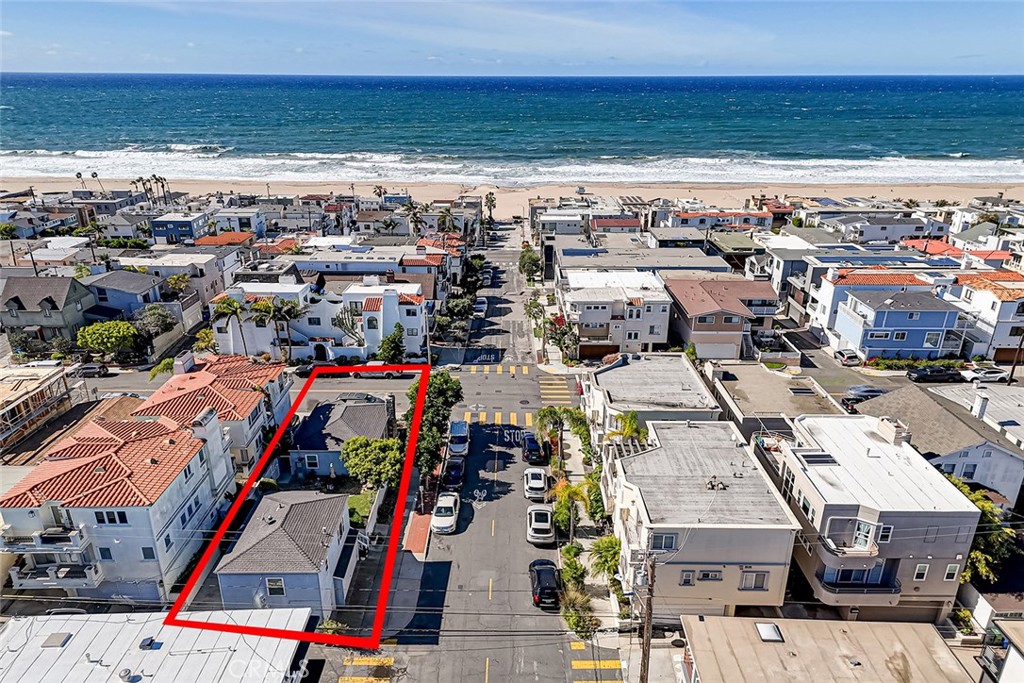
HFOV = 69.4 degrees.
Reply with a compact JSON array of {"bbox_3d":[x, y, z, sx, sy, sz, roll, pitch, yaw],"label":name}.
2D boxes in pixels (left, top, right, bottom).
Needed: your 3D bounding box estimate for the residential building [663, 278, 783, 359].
[{"bbox_3d":[27.738,-3.563,94.507,13.899,6.546,17.121,0,20,0],"label":"residential building"}]

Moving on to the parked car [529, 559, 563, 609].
[{"bbox_3d":[2.101,14.581,45.435,1.850,1.500,4.600,0,17,0],"label":"parked car"}]

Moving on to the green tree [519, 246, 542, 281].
[{"bbox_3d":[3.750,-15.665,147.993,4.700,6.000,4.700,0,20,0],"label":"green tree"}]

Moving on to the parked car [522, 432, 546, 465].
[{"bbox_3d":[1.953,9.329,66.520,1.880,1.530,4.800,0,17,0],"label":"parked car"}]

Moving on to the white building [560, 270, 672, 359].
[{"bbox_3d":[12.907,-3.841,97.581,13.000,7.700,15.600,0,20,0],"label":"white building"}]

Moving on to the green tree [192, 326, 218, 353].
[{"bbox_3d":[-38.200,0.062,91.587,2.900,3.700,2.900,0,20,0],"label":"green tree"}]

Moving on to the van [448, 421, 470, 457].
[{"bbox_3d":[-4.643,8.447,64.717,1.830,1.700,4.400,0,17,0],"label":"van"}]

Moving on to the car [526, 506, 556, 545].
[{"bbox_3d":[2.177,13.006,54.503,1.930,1.600,4.650,0,17,0],"label":"car"}]

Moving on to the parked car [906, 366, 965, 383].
[{"bbox_3d":[47.994,3.582,84.192,5.350,1.800,1.920,0,17,0],"label":"parked car"}]

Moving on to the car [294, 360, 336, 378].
[{"bbox_3d":[-23.300,3.344,87.539,4.800,1.470,1.850,0,20,0],"label":"car"}]

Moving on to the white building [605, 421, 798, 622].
[{"bbox_3d":[11.379,11.596,48.820,9.600,7.400,13.600,0,20,0],"label":"white building"}]

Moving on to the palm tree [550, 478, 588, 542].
[{"bbox_3d":[4.029,11.405,49.770,2.719,4.734,2.719,0,20,0],"label":"palm tree"}]

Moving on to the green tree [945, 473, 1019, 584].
[{"bbox_3d":[28.577,12.928,46.420,4.600,6.300,6.000,0,20,0],"label":"green tree"}]

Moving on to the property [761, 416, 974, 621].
[{"bbox_3d":[21.600,11.009,48.271,8.300,8.800,13.200,0,20,0],"label":"property"}]

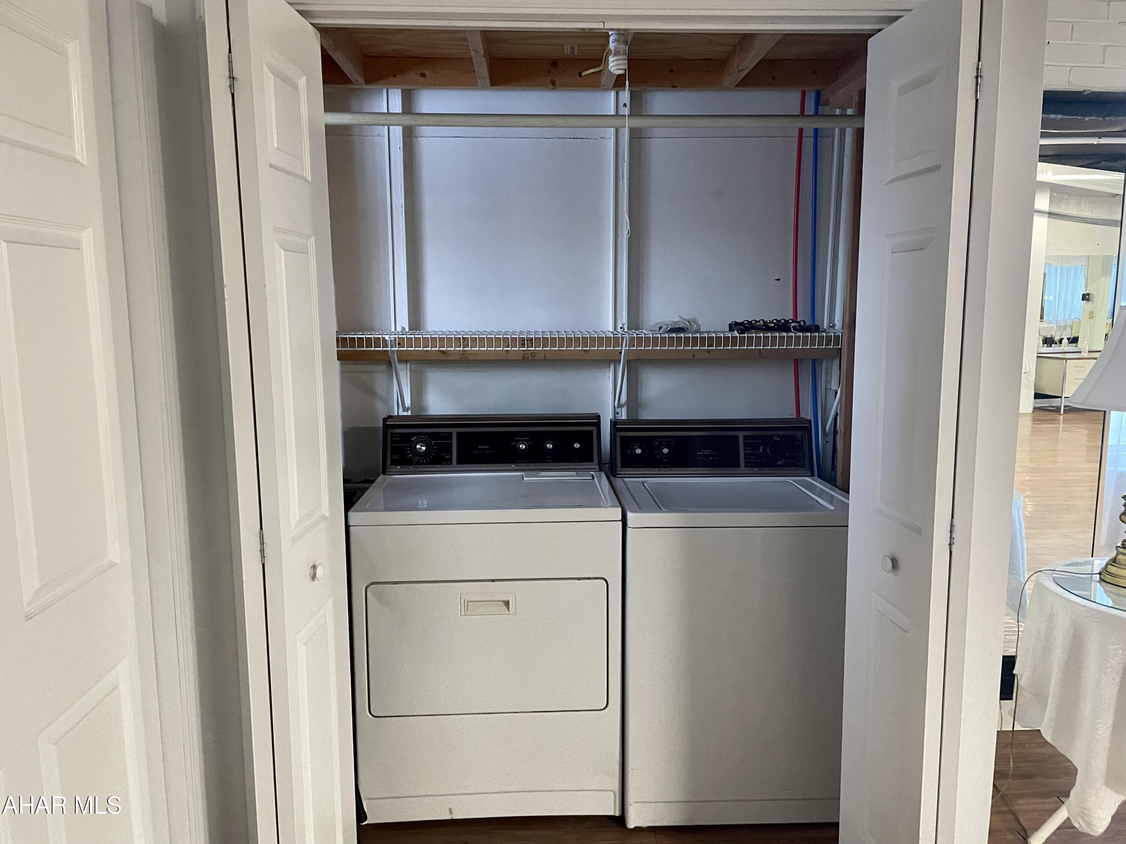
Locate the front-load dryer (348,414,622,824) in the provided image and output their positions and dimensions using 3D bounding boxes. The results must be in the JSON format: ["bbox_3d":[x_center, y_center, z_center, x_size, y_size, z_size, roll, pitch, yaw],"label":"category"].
[{"bbox_3d":[-0.224,0.560,2.685,0.741,1.095,0.690,-1,7,-3],"label":"front-load dryer"}]

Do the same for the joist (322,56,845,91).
[{"bbox_3d":[0.034,-1.161,2.825,1.792,0.090,0.040,0,7,-2],"label":"joist"}]

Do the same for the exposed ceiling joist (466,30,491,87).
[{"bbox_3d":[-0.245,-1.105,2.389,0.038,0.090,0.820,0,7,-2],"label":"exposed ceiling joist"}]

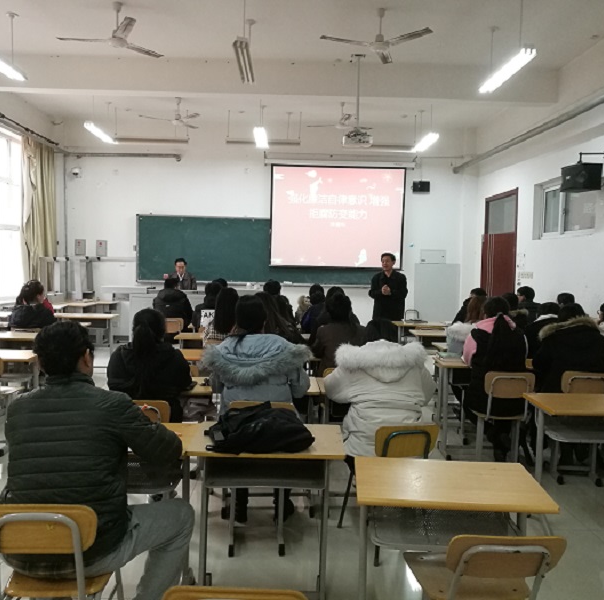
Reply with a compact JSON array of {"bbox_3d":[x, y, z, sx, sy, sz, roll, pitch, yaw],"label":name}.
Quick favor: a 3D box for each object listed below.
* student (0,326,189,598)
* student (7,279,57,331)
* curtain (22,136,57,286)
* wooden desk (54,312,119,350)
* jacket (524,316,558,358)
[{"bbox_3d":[-0.772,0.753,2.485,0.600,1.350,0.780,2,4,11],"label":"student"},{"bbox_3d":[-3.036,0.427,7.112,0.540,1.290,0.720,2,4,16],"label":"student"},{"bbox_3d":[-4.154,-1.283,9.974,0.180,2.560,1.200,1,4,-2],"label":"curtain"},{"bbox_3d":[-2.809,0.592,8.177,0.700,0.765,0.455,1,4,-2],"label":"wooden desk"},{"bbox_3d":[2.437,0.433,6.062,0.500,0.620,0.400,1,4,-7],"label":"jacket"}]

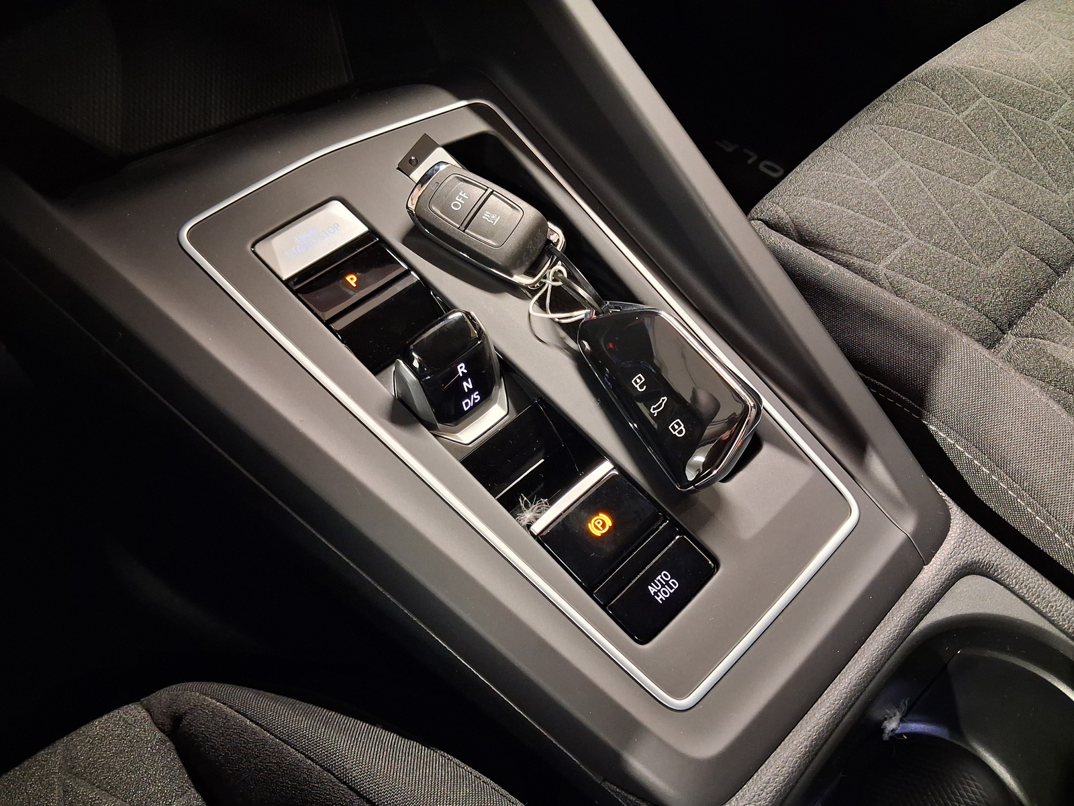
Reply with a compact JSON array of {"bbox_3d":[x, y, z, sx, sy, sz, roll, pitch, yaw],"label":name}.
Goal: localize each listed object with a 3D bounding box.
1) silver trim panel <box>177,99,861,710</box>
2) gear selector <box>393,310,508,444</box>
[{"bbox_3d":[0.000,-0.022,0.331,0.157,0.018,0.264,-38,71,-26],"label":"silver trim panel"},{"bbox_3d":[-0.029,-0.010,0.309,0.038,0.034,0.037,-38,71,-26],"label":"gear selector"}]

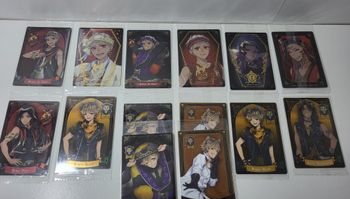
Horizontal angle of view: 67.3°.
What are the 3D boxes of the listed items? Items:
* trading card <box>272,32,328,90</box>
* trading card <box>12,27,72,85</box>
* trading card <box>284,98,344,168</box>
[{"bbox_3d":[0.168,-0.056,0.357,0.059,0.002,0.086,-1,69,-3],"label":"trading card"},{"bbox_3d":[-0.170,-0.057,0.341,0.059,0.002,0.086,1,69,-3],"label":"trading card"},{"bbox_3d":[0.169,0.039,0.322,0.059,0.002,0.086,0,69,-3],"label":"trading card"}]

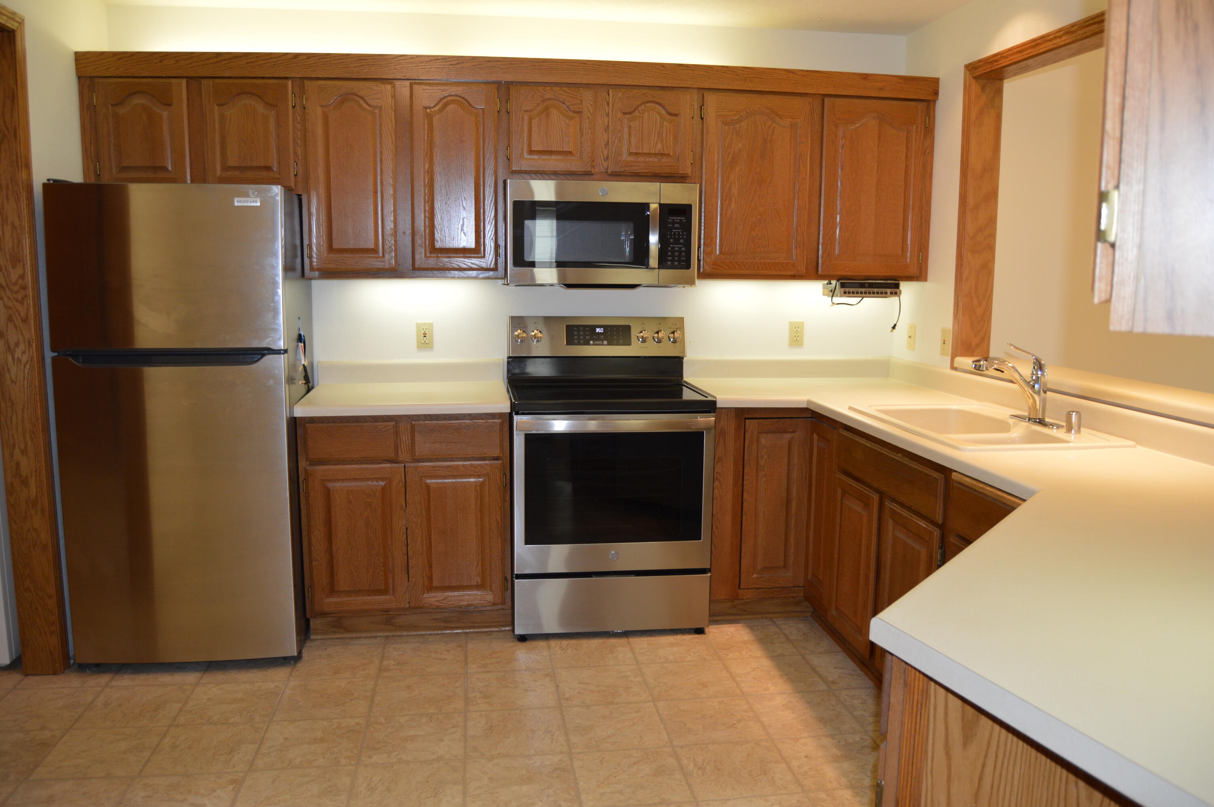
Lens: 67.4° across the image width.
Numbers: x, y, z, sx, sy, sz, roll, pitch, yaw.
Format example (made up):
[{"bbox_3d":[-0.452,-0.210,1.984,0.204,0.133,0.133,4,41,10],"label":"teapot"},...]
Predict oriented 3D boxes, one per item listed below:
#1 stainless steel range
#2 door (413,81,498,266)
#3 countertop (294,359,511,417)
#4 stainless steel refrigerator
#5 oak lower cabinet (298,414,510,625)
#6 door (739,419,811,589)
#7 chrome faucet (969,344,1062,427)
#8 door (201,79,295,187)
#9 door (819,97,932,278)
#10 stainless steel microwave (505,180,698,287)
[{"bbox_3d":[-0.007,0.268,3.710,0.758,1.212,0.715,-1,8,-7],"label":"stainless steel range"},{"bbox_3d":[-0.587,-0.868,3.514,0.331,0.708,0.022,-1,8,-8],"label":"door"},{"bbox_3d":[-0.785,-0.074,3.632,0.775,0.142,0.641,-1,8,-7],"label":"countertop"},{"bbox_3d":[-1.492,0.068,3.405,0.727,1.670,0.750,-1,8,-7],"label":"stainless steel refrigerator"},{"bbox_3d":[-0.785,0.430,3.714,0.766,0.879,0.618,-1,8,-7],"label":"oak lower cabinet"},{"bbox_3d":[0.657,0.394,3.569,0.263,0.679,0.022,-1,8,-8],"label":"door"},{"bbox_3d":[1.308,-0.064,2.952,0.270,0.262,0.250,-1,8,-7],"label":"chrome faucet"},{"bbox_3d":[-1.335,-1.001,3.397,0.323,0.400,0.022,-1,8,-8],"label":"door"},{"bbox_3d":[1.092,-0.884,3.741,0.443,0.708,0.022,-1,8,-8],"label":"door"},{"bbox_3d":[-0.031,-0.691,3.764,0.755,0.406,0.400,-1,8,-7],"label":"stainless steel microwave"}]

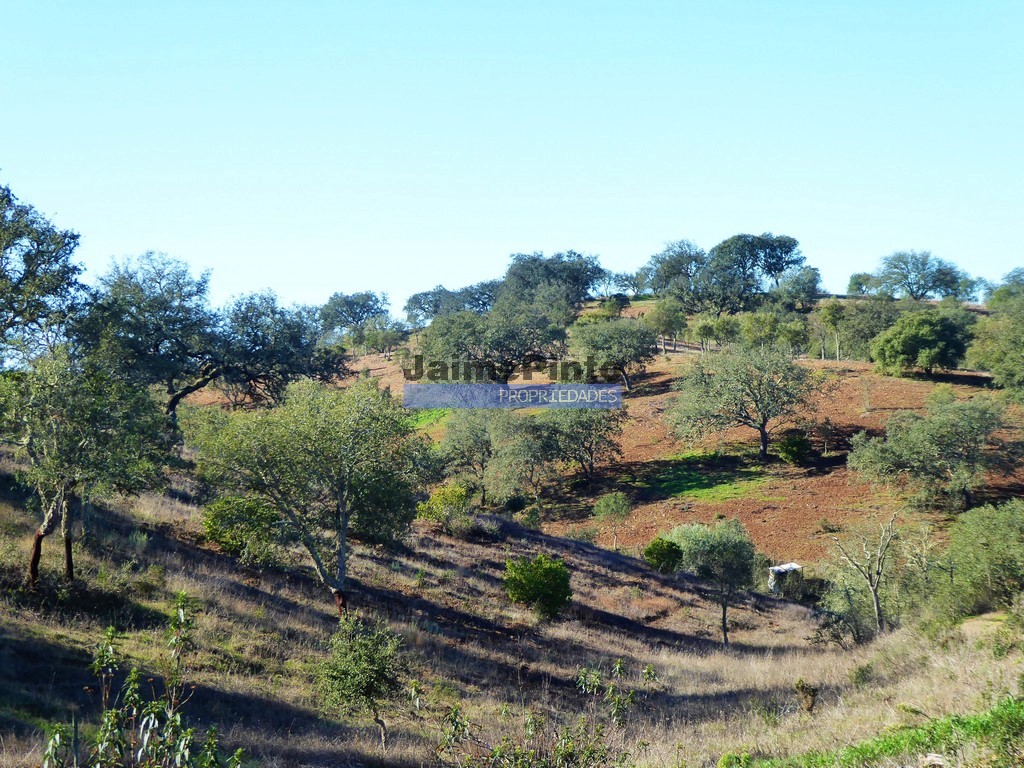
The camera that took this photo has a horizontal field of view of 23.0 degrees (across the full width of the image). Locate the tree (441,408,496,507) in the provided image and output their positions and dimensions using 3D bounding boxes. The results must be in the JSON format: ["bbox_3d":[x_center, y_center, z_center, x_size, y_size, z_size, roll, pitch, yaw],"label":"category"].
[{"bbox_3d":[-1.955,3.258,113.000,2.470,4.230,2.470,0,2,0],"label":"tree"}]

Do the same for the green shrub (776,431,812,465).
[{"bbox_3d":[13.932,3.132,124.000,1.740,1.640,1.740,0,2,0],"label":"green shrub"}]

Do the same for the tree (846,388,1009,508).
[{"bbox_3d":[19.004,2.996,115.000,7.080,5.470,6.370,0,2,0],"label":"tree"}]

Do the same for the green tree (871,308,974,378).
[{"bbox_3d":[24.104,-2.443,148.000,5.880,3.920,5.590,0,2,0],"label":"green tree"}]

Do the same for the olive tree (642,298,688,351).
[{"bbox_3d":[9.646,-3.739,158.000,2.830,3.450,2.830,0,2,0],"label":"olive tree"}]

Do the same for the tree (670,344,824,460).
[{"bbox_3d":[11.708,0.920,125.000,7.500,5.650,6.750,0,2,0],"label":"tree"}]

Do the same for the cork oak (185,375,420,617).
[{"bbox_3d":[-5.117,2.774,62.000,5.920,5.820,5.920,0,1,0],"label":"cork oak"}]

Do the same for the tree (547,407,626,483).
[{"bbox_3d":[4.296,3.489,145.000,4.610,4.380,4.610,0,1,0],"label":"tree"}]

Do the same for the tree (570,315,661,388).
[{"bbox_3d":[7.256,-2.159,178.000,6.230,5.240,5.920,0,1,0],"label":"tree"}]

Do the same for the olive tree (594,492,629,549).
[{"bbox_3d":[4.155,5.742,105.000,1.560,2.370,1.560,0,2,0],"label":"olive tree"}]

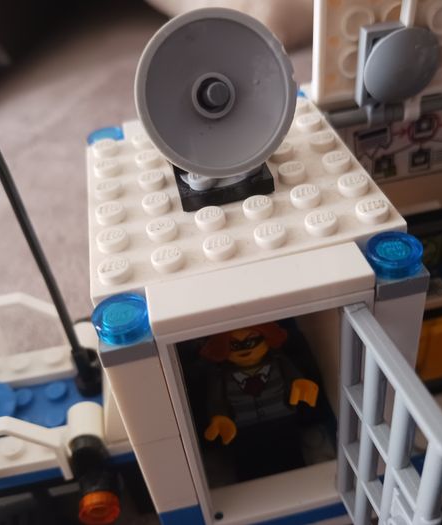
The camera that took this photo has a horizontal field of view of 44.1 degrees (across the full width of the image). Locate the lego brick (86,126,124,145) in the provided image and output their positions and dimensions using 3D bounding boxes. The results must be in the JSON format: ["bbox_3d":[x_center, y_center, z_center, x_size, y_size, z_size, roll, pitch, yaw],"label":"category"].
[{"bbox_3d":[-0.025,-0.026,0.121,0.008,0.003,0.008,-13,39,-4],"label":"lego brick"}]

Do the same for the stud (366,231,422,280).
[{"bbox_3d":[0.025,-0.001,0.080,0.008,0.003,0.008,-6,39,5],"label":"stud"}]

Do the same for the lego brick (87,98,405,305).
[{"bbox_3d":[0.000,-0.014,0.100,0.048,0.005,0.048,-13,39,-4],"label":"lego brick"}]

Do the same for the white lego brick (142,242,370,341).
[{"bbox_3d":[0.006,0.004,0.079,0.032,0.003,0.008,-13,39,-4],"label":"white lego brick"}]

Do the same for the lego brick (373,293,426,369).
[{"bbox_3d":[0.027,0.010,0.090,0.008,0.020,0.010,-13,39,-4],"label":"lego brick"}]

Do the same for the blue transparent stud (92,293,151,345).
[{"bbox_3d":[-0.014,0.008,0.078,0.008,0.003,0.008,-13,39,-4],"label":"blue transparent stud"}]

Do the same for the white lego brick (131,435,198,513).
[{"bbox_3d":[-0.010,0.034,0.100,0.008,0.020,0.010,-13,39,-4],"label":"white lego brick"}]

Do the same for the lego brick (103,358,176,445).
[{"bbox_3d":[-0.012,0.019,0.087,0.008,0.020,0.010,-13,39,-4],"label":"lego brick"}]

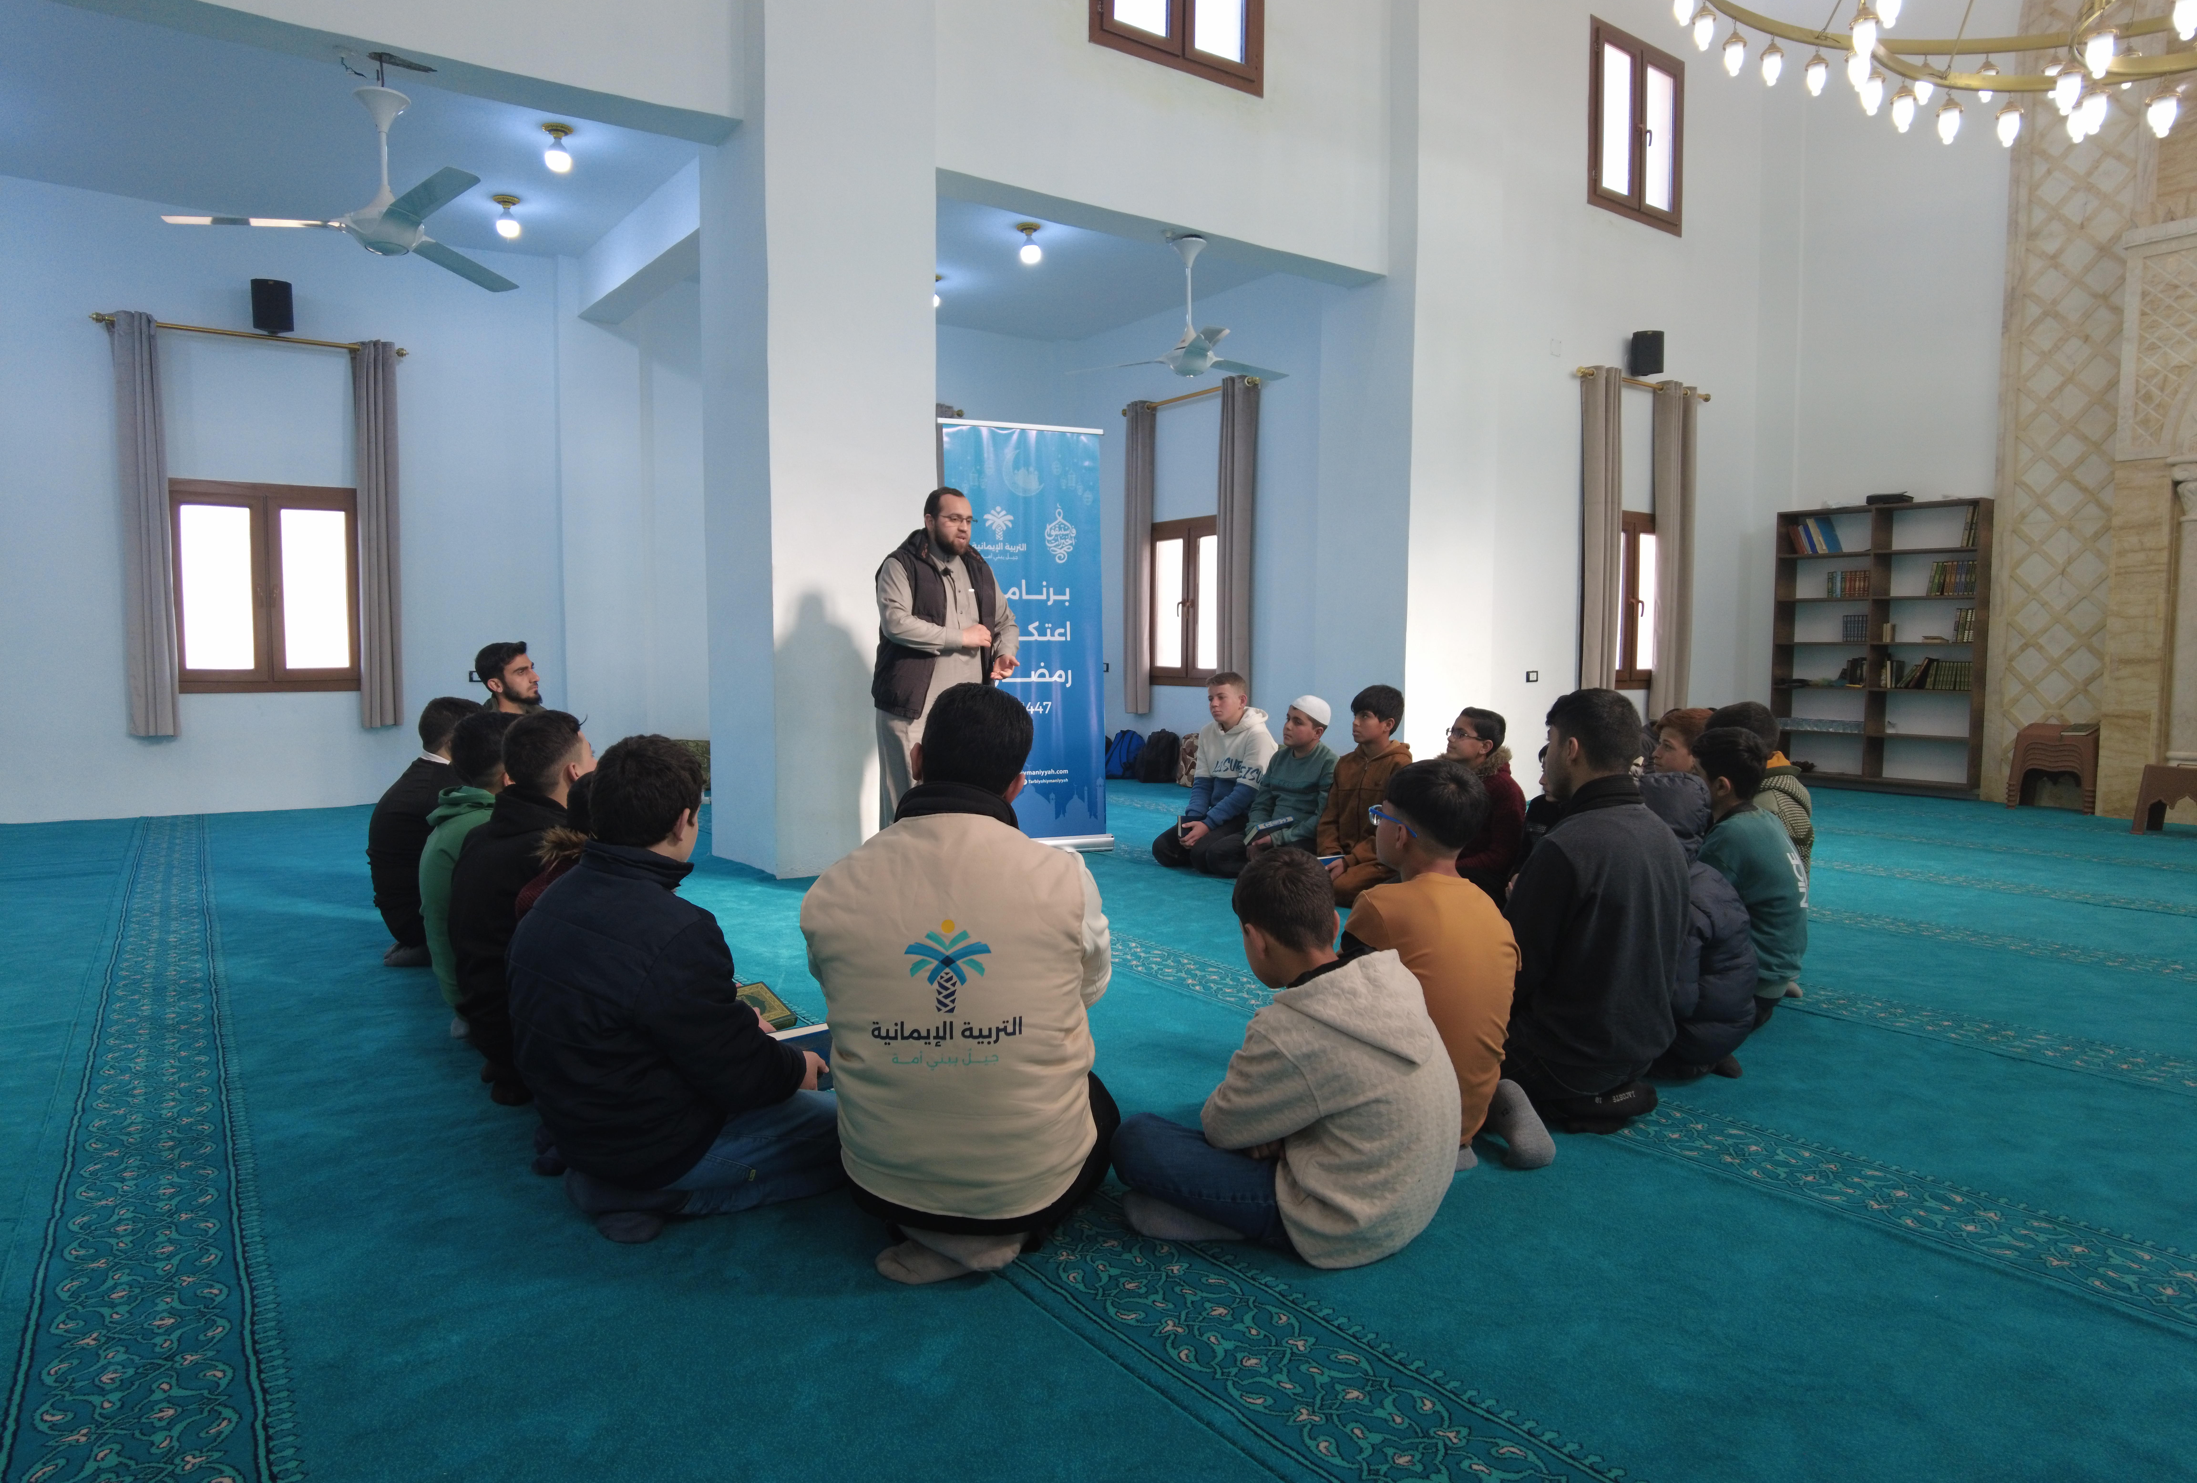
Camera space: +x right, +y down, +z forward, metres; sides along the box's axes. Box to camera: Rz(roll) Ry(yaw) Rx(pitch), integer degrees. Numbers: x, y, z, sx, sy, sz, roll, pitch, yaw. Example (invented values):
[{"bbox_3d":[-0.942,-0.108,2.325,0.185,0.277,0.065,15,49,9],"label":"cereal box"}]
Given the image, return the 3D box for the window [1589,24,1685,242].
[{"bbox_3d":[3.721,-4.229,8.803,1.164,1.203,0.080,-3,5,-36],"label":"window"}]

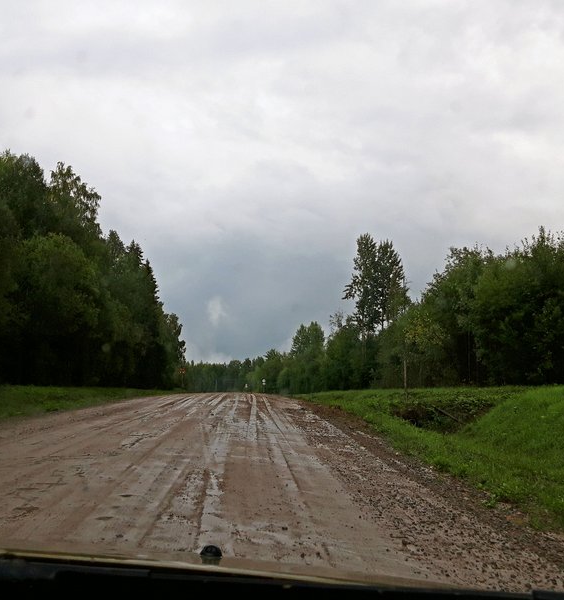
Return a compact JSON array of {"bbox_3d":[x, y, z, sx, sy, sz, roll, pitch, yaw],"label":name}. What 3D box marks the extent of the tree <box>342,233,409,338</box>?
[{"bbox_3d":[11.500,1.400,73.500,7.500,19.000,7.000,0,-8,0],"label":"tree"}]

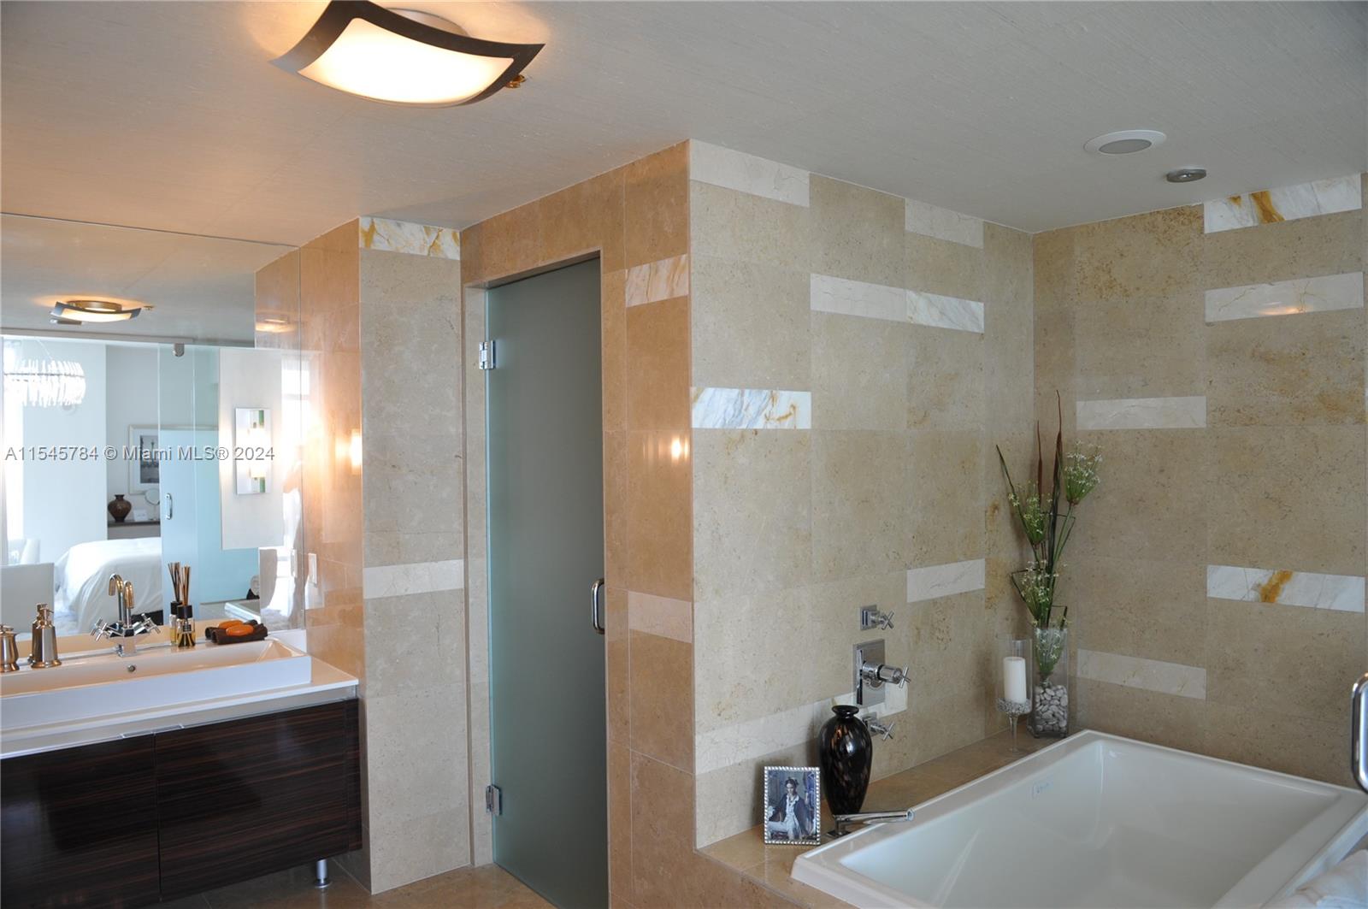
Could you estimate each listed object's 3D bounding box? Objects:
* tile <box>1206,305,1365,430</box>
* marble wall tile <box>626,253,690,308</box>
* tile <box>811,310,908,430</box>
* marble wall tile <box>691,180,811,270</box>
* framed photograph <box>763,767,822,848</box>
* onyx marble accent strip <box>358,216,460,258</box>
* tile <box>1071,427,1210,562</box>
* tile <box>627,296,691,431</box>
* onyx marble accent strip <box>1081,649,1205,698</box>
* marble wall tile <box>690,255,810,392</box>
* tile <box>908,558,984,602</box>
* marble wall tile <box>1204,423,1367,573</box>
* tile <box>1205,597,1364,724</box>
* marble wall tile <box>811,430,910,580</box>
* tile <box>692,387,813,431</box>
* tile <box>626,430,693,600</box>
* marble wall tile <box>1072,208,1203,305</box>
[{"bbox_3d":[1.927,-0.268,2.940,0.013,0.359,0.443,-1,1,-40],"label":"tile"},{"bbox_3d":[-0.069,-0.472,2.502,0.020,0.107,0.273,-1,1,-40],"label":"marble wall tile"},{"bbox_3d":[0.545,-0.252,2.837,0.464,0.350,0.020,-1,1,-40],"label":"tile"},{"bbox_3d":[0.190,-0.623,2.532,0.463,0.191,0.013,-1,1,-40],"label":"marble wall tile"},{"bbox_3d":[0.290,0.938,2.441,0.145,0.195,0.025,0,-10,5],"label":"framed photograph"},{"bbox_3d":[-0.975,-0.766,3.258,0.374,0.106,0.020,-1,1,-40],"label":"onyx marble accent strip"},{"bbox_3d":[1.642,0.144,3.286,0.013,0.466,0.452,-1,1,-40],"label":"tile"},{"bbox_3d":[-0.066,-0.241,2.467,0.012,0.346,0.278,-1,1,-40],"label":"tile"},{"bbox_3d":[1.599,0.762,3.194,0.012,0.103,0.437,-1,1,-40],"label":"onyx marble accent strip"},{"bbox_3d":[0.191,-0.352,2.536,0.462,0.351,0.020,-1,1,-40],"label":"marble wall tile"},{"bbox_3d":[0.896,0.425,3.103,0.457,0.106,0.012,-1,1,-40],"label":"tile"},{"bbox_3d":[1.899,0.140,2.894,0.020,0.460,0.434,-1,1,-40],"label":"marble wall tile"},{"bbox_3d":[1.934,0.664,2.947,0.013,0.359,0.443,-1,1,-40],"label":"tile"},{"bbox_3d":[0.544,0.151,2.805,0.459,0.454,0.012,-1,1,-40],"label":"marble wall tile"},{"bbox_3d":[0.194,-0.124,2.536,0.463,0.105,0.013,-1,1,-40],"label":"tile"},{"bbox_3d":[-0.063,0.162,2.508,0.020,0.460,0.273,-1,1,-40],"label":"tile"},{"bbox_3d":[1.635,-0.707,3.280,0.013,0.302,0.452,-1,1,-40],"label":"marble wall tile"}]

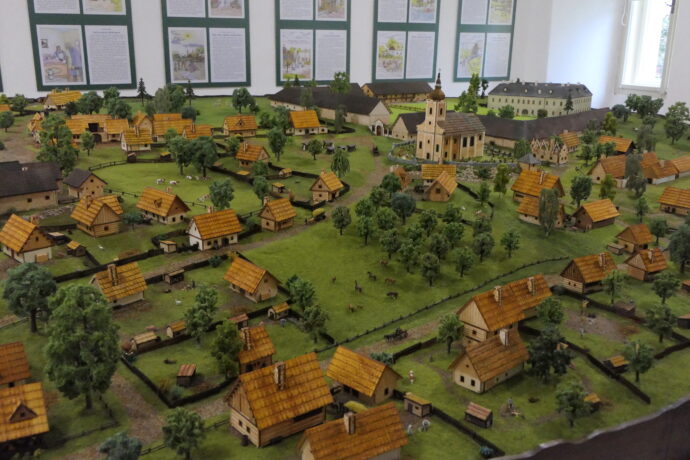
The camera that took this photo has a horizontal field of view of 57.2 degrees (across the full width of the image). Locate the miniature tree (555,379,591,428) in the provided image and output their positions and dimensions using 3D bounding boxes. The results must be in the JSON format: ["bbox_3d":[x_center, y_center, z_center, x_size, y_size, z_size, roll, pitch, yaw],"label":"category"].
[{"bbox_3d":[0.326,0.250,0.903,0.050,0.076,0.050,1,19,0],"label":"miniature tree"}]

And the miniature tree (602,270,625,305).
[{"bbox_3d":[0.603,0.130,1.420,0.049,0.080,0.049,1,17,0],"label":"miniature tree"}]

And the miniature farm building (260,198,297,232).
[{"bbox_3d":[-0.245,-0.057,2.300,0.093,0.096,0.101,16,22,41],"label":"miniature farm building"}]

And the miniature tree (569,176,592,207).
[{"bbox_3d":[0.870,-0.134,2.315,0.080,0.116,0.076,8,19,20],"label":"miniature tree"}]

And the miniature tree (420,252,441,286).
[{"bbox_3d":[0.182,0.086,1.341,0.042,0.073,0.042,1,19,0],"label":"miniature tree"}]

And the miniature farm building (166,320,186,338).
[{"bbox_3d":[-0.295,0.174,1.116,0.018,0.021,0.030,19,25,41],"label":"miniature farm building"}]

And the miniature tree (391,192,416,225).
[{"bbox_3d":[0.225,-0.083,2.430,0.085,0.121,0.085,1,17,0],"label":"miniature tree"}]

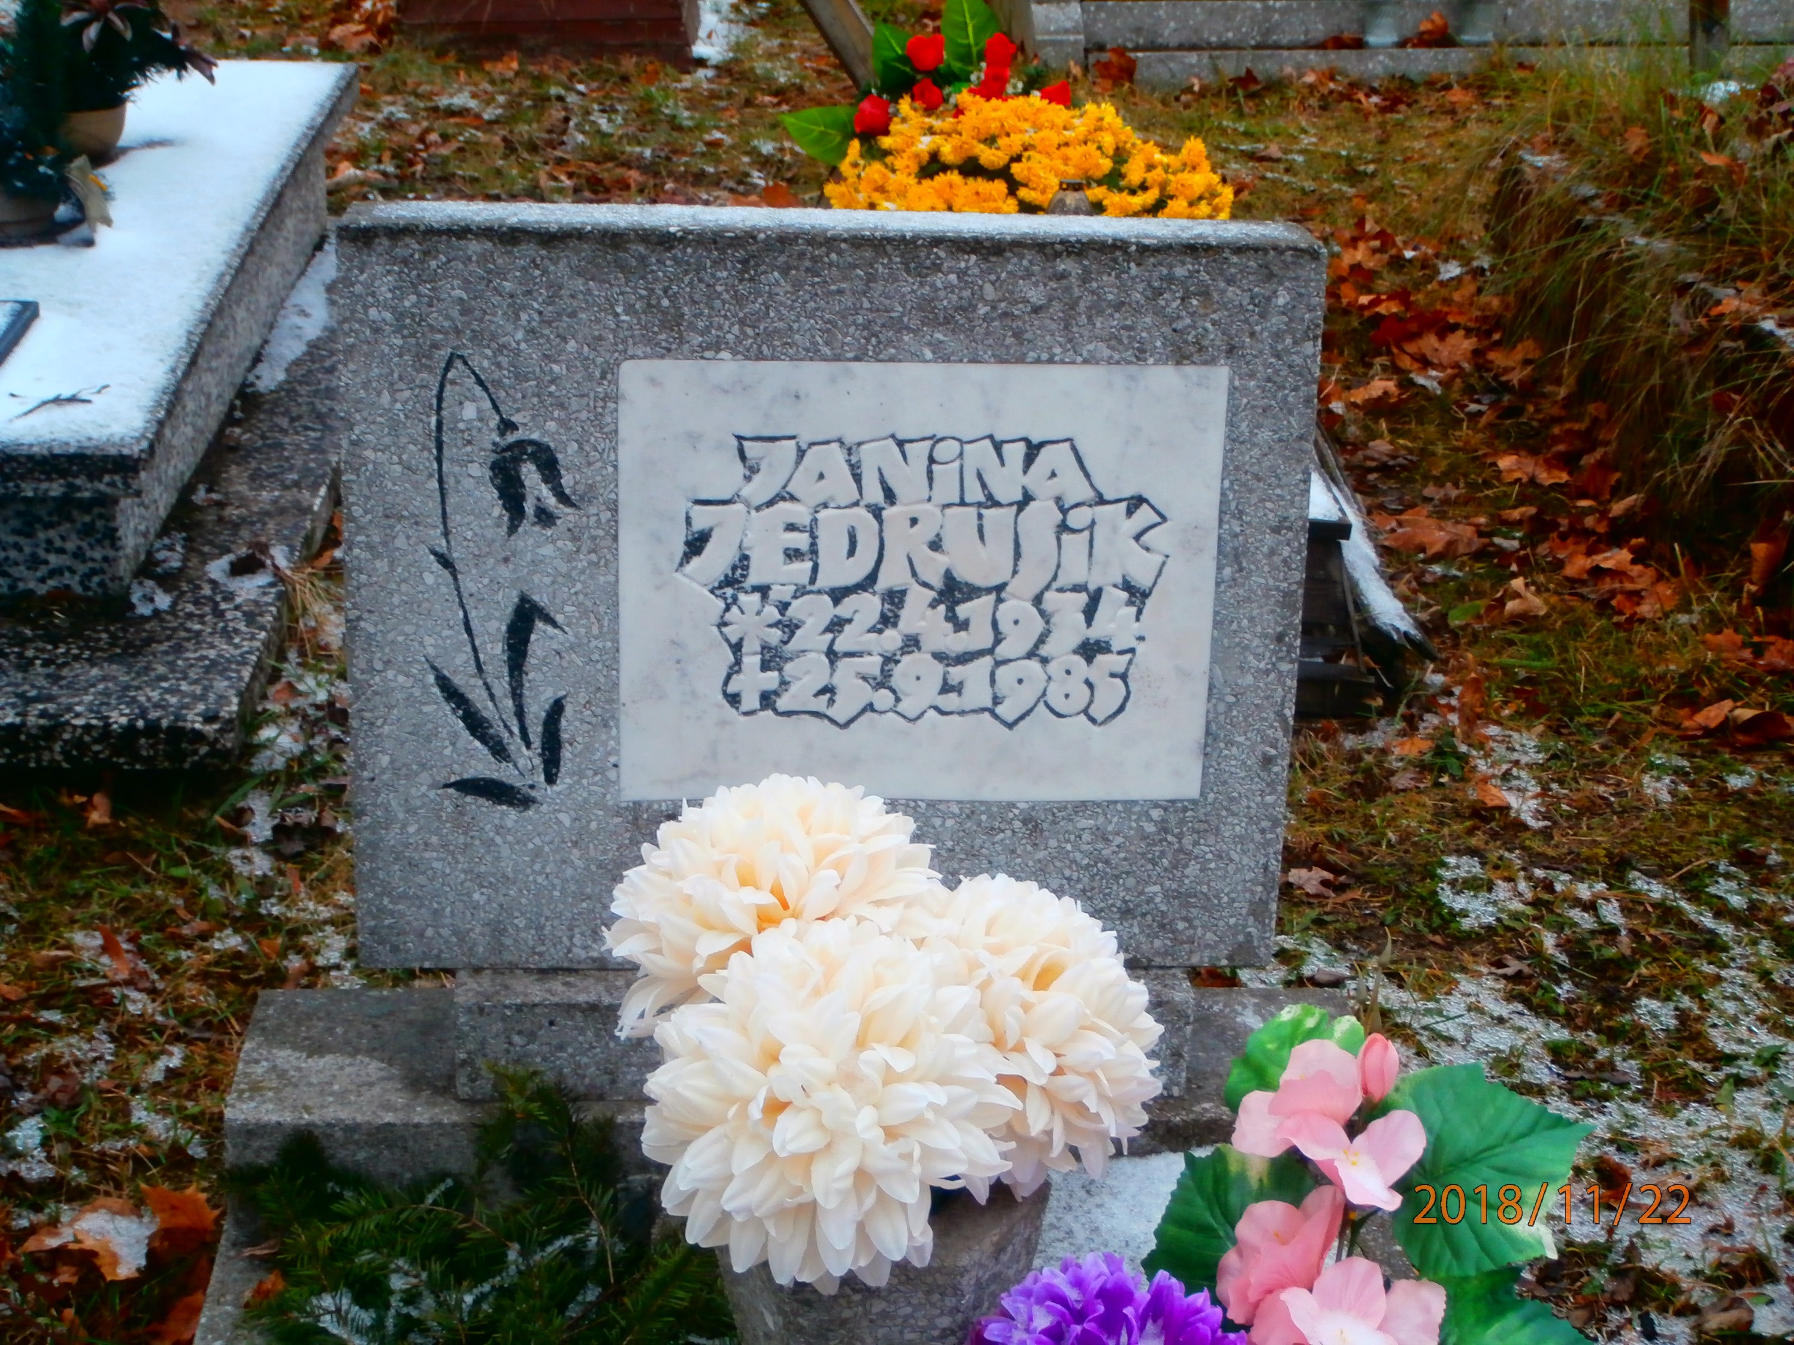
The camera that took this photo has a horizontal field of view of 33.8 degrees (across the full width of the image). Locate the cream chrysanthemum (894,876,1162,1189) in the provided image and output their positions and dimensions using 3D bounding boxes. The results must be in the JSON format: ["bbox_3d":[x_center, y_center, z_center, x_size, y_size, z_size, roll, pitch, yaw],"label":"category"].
[{"bbox_3d":[0.066,0.187,1.520,0.160,0.165,0.140,-4,-4,-14],"label":"cream chrysanthemum"}]

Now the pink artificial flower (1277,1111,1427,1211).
[{"bbox_3d":[0.219,0.235,1.420,0.071,0.052,0.045,-2,-5,-9],"label":"pink artificial flower"}]

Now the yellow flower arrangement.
[{"bbox_3d":[0.186,-0.668,4.150,0.570,0.320,0.480,2,20,0],"label":"yellow flower arrangement"}]

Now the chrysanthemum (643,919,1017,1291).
[{"bbox_3d":[-0.032,0.209,1.430,0.178,0.175,0.145,1,0,-3],"label":"chrysanthemum"}]

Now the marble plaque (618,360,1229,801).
[{"bbox_3d":[0.015,-0.060,1.985,0.400,0.302,0.020,0,17,-4],"label":"marble plaque"}]

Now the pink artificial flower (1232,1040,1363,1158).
[{"bbox_3d":[0.196,0.209,1.450,0.063,0.058,0.050,3,-5,5],"label":"pink artificial flower"}]

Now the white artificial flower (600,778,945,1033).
[{"bbox_3d":[-0.065,0.125,1.540,0.172,0.160,0.140,3,-5,5],"label":"white artificial flower"}]

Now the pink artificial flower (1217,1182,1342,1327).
[{"bbox_3d":[0.184,0.281,1.420,0.063,0.065,0.050,7,1,14],"label":"pink artificial flower"}]

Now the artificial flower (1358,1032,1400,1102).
[{"bbox_3d":[0.238,0.196,1.460,0.021,0.034,0.021,2,20,0],"label":"artificial flower"}]

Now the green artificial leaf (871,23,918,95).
[{"bbox_3d":[-0.003,-0.872,4.200,0.070,0.105,0.040,5,10,9],"label":"green artificial leaf"}]

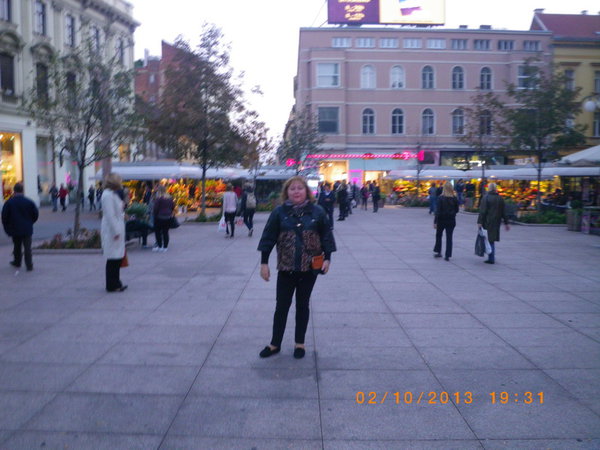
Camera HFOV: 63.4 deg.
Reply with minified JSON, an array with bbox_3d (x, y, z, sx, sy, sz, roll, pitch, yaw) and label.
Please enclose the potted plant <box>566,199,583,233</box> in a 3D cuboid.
[{"bbox_3d":[9.618,-0.332,16.928,0.540,1.080,0.520,3,5,29],"label":"potted plant"}]

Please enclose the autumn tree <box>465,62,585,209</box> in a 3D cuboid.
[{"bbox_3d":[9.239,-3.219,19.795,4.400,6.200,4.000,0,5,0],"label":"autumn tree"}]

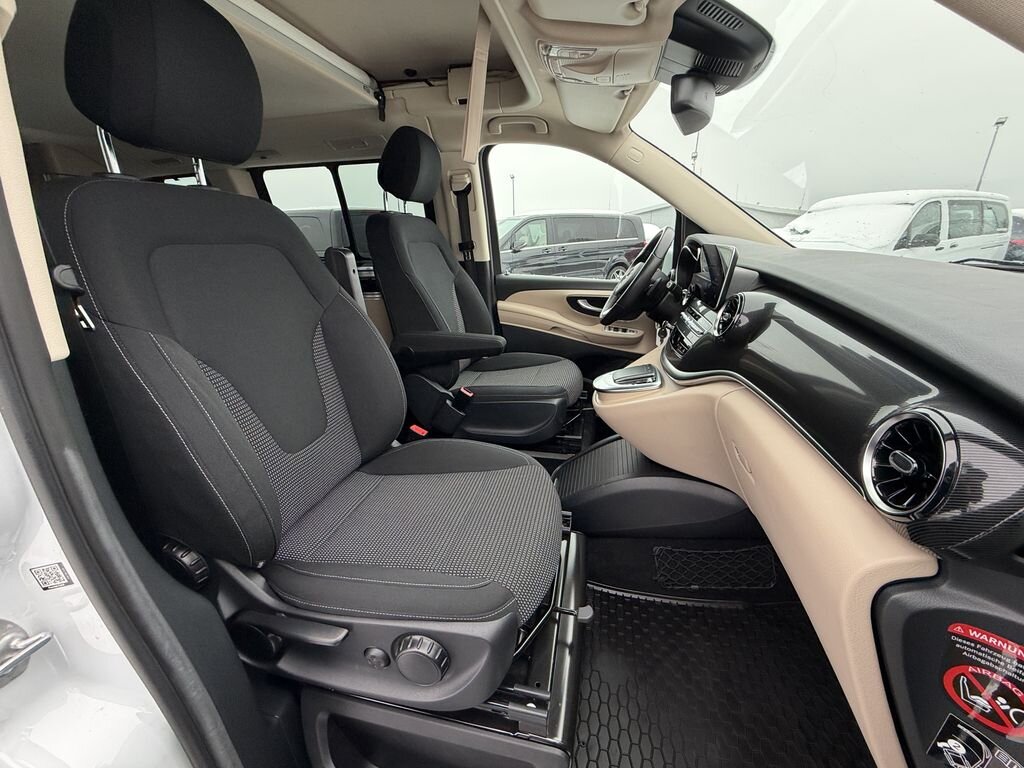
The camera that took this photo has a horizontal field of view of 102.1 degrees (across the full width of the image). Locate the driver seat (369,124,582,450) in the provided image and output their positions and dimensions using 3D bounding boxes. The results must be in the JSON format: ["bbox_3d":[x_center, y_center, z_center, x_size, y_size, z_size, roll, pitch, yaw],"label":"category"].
[{"bbox_3d":[-0.097,-0.377,1.529,0.740,1.050,0.590,2,19,12],"label":"driver seat"}]

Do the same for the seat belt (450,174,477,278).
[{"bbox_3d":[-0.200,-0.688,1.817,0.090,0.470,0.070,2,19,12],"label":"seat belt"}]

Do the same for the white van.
[{"bbox_3d":[5.811,-2.134,6.801,4.950,1.920,1.930,-10,20,-23],"label":"white van"}]

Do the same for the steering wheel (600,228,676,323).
[{"bbox_3d":[0.443,-0.355,1.430,0.100,0.380,0.380,34,22,-1],"label":"steering wheel"}]

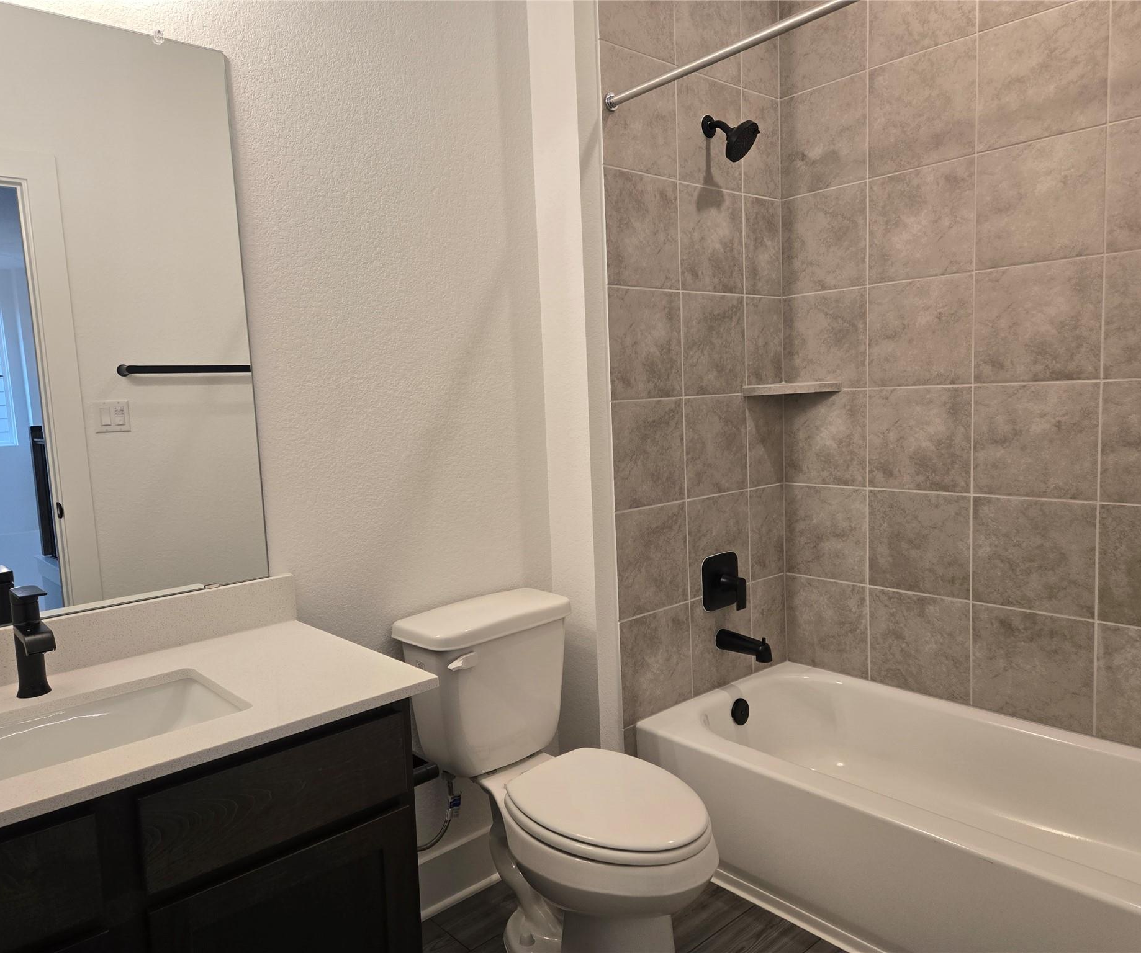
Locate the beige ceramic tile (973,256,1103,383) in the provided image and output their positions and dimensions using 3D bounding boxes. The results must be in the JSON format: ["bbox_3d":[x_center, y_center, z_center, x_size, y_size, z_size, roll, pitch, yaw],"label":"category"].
[{"bbox_3d":[1.234,-0.403,2.238,0.010,0.307,0.312,-8,8,-41],"label":"beige ceramic tile"}]

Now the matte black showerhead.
[{"bbox_3d":[0.466,-0.980,2.425,0.114,0.155,0.172,-8,8,-41],"label":"matte black showerhead"}]

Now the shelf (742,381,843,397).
[{"bbox_3d":[0.710,-0.286,2.760,0.307,0.031,0.154,-2,6,4],"label":"shelf"}]

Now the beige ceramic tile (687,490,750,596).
[{"bbox_3d":[0.470,0.212,2.661,0.312,0.307,0.010,-8,8,-41],"label":"beige ceramic tile"}]

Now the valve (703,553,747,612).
[{"bbox_3d":[0.493,0.327,2.574,0.169,0.172,0.107,-8,8,-41],"label":"valve"}]

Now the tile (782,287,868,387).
[{"bbox_3d":[0.814,-0.435,2.708,0.010,0.307,0.306,-8,8,-41],"label":"tile"}]

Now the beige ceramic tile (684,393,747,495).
[{"bbox_3d":[0.447,-0.096,2.583,0.301,0.304,0.010,-8,8,-41],"label":"beige ceramic tile"}]

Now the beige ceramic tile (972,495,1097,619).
[{"bbox_3d":[1.259,0.217,2.304,0.010,0.307,0.312,-8,8,-41],"label":"beige ceramic tile"}]

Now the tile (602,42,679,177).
[{"bbox_3d":[0.189,-0.997,2.327,0.294,0.307,0.010,-8,8,-41],"label":"tile"}]

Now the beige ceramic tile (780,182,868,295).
[{"bbox_3d":[0.792,-0.736,2.640,0.010,0.305,0.301,-8,8,-41],"label":"beige ceramic tile"}]

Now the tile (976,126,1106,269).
[{"bbox_3d":[1.201,-0.701,2.167,0.010,0.304,0.309,-8,8,-41],"label":"tile"}]

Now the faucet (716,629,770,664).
[{"bbox_3d":[0.531,0.514,2.566,0.058,0.081,0.187,-8,8,-41],"label":"faucet"}]

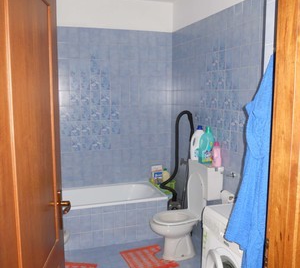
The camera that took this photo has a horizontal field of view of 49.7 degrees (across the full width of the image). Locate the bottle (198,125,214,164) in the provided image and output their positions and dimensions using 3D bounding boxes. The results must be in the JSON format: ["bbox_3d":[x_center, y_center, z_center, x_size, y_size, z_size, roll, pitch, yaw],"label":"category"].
[{"bbox_3d":[0.547,0.107,3.133,0.148,0.360,0.090,1,7,5],"label":"bottle"}]

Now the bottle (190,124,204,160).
[{"bbox_3d":[0.488,0.092,3.263,0.155,0.360,0.095,2,8,11],"label":"bottle"}]

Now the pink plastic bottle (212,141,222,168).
[{"bbox_3d":[0.621,0.183,3.033,0.088,0.240,0.062,1,8,8],"label":"pink plastic bottle"}]

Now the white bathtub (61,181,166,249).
[{"bbox_3d":[-0.677,0.908,3.596,1.600,0.445,0.692,-2,8,-19],"label":"white bathtub"}]

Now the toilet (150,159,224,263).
[{"bbox_3d":[0.312,0.742,3.127,0.652,0.898,0.390,-2,8,-19],"label":"toilet"}]

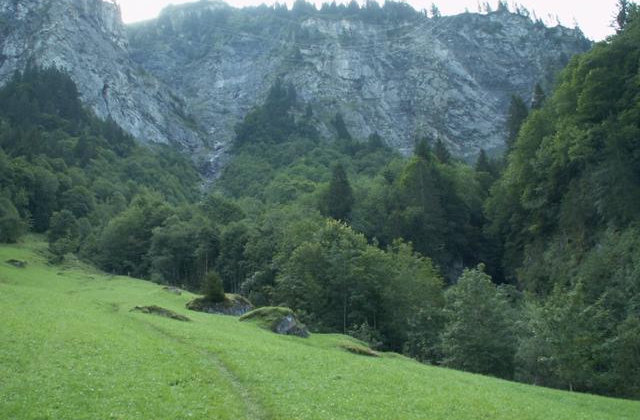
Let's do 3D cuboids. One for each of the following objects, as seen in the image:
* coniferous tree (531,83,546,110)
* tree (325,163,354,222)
[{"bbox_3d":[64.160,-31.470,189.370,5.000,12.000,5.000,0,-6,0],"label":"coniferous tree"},{"bbox_3d":[4.520,-2.560,149.110,7.000,17.000,7.000,0,-6,0],"label":"tree"}]

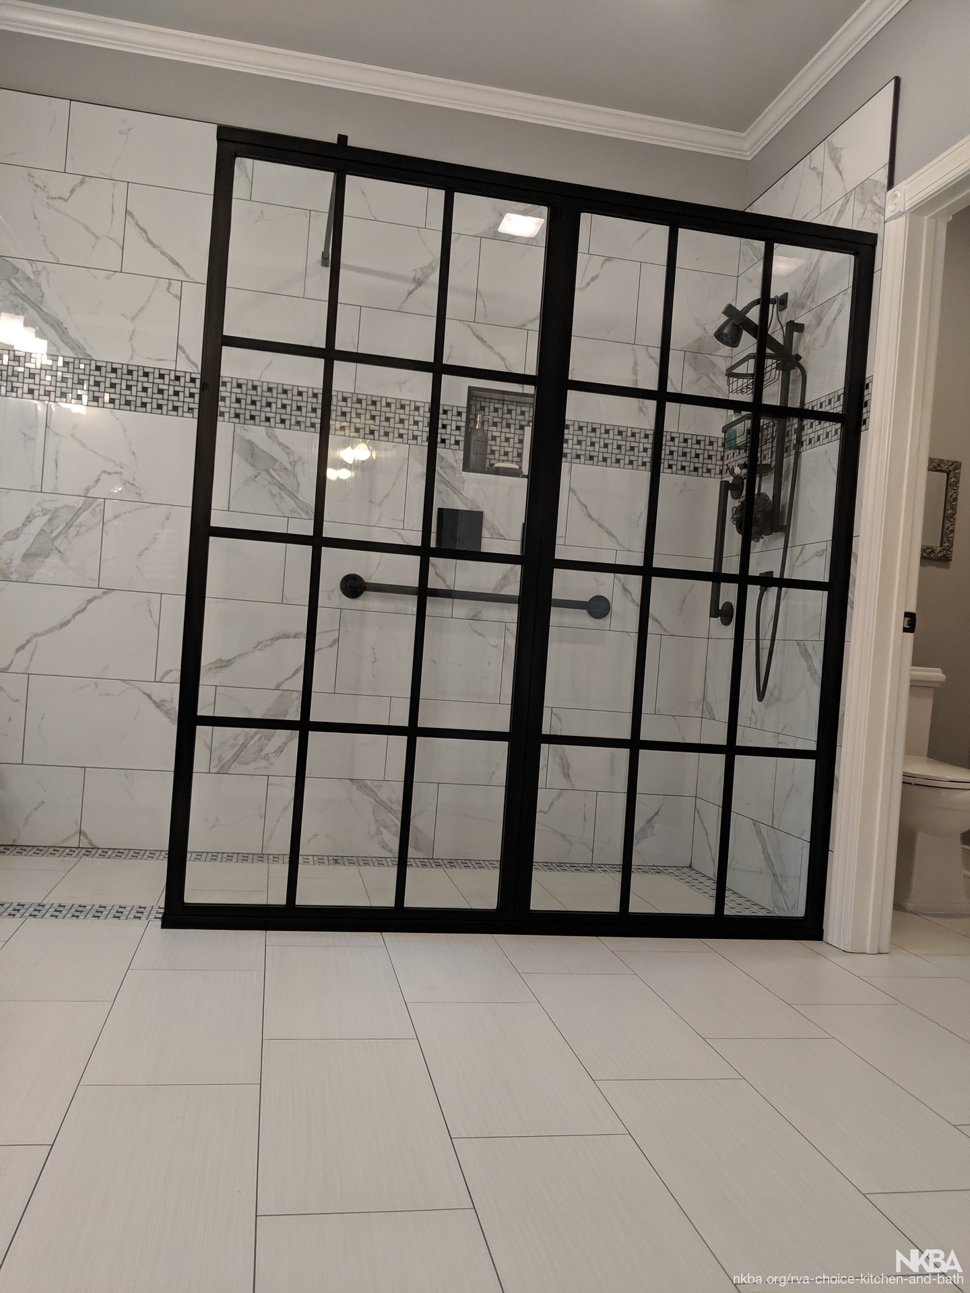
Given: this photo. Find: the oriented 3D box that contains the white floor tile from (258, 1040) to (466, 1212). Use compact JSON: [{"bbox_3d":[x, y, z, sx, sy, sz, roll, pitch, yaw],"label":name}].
[{"bbox_3d":[-0.224,0.792,1.707,0.303,0.010,0.596,4,0,-12],"label":"white floor tile"}]

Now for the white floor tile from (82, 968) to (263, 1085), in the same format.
[{"bbox_3d":[-0.606,0.761,2.045,0.303,0.010,0.596,4,0,-12],"label":"white floor tile"}]

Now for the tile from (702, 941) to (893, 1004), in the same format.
[{"bbox_3d":[0.812,0.866,2.736,0.303,0.010,0.596,4,0,-12],"label":"tile"}]

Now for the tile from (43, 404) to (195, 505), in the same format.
[{"bbox_3d":[-1.183,-0.647,3.464,0.610,0.303,0.010,4,0,-12],"label":"tile"}]

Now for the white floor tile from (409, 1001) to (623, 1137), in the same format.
[{"bbox_3d":[0.035,0.810,1.964,0.303,0.010,0.596,4,0,-12],"label":"white floor tile"}]

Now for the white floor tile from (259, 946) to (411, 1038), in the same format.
[{"bbox_3d":[-0.345,0.780,2.293,0.303,0.010,0.596,4,0,-12],"label":"white floor tile"}]

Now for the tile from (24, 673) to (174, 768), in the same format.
[{"bbox_3d":[-1.250,0.269,3.469,0.610,0.303,0.010,4,0,-12],"label":"tile"}]

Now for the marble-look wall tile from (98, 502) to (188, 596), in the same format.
[{"bbox_3d":[-1.006,-0.326,3.508,0.610,0.304,0.010,4,0,-12],"label":"marble-look wall tile"}]

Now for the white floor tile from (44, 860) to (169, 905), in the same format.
[{"bbox_3d":[-1.130,0.716,3.071,0.303,0.010,0.550,4,0,-12],"label":"white floor tile"}]

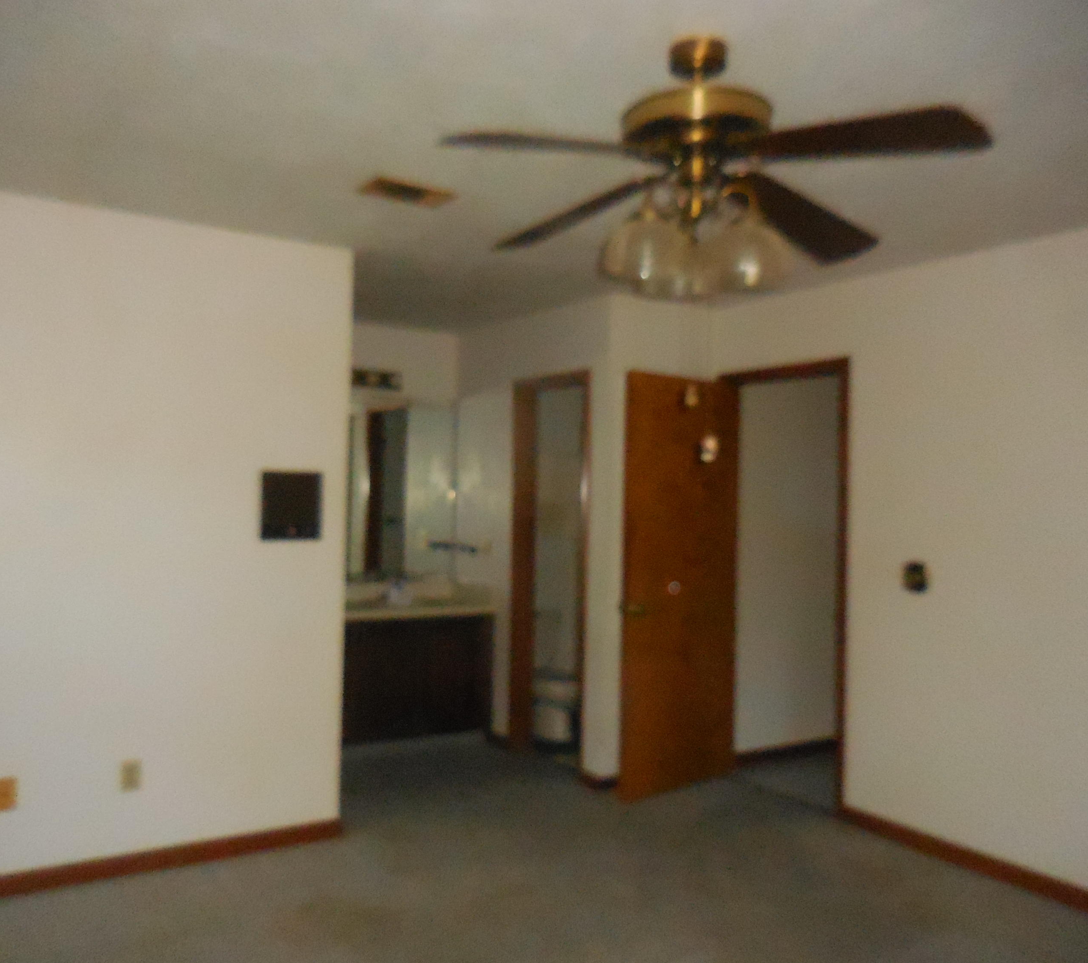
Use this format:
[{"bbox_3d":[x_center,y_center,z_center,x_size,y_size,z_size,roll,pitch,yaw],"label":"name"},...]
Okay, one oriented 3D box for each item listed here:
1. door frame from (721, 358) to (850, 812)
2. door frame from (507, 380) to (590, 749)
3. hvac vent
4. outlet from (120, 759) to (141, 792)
[{"bbox_3d":[1.185,0.479,4.585,0.130,2.080,0.860,1,0,-32],"label":"door frame"},{"bbox_3d":[0.057,0.462,5.040,0.130,2.070,0.770,1,0,-32],"label":"door frame"},{"bbox_3d":[-0.452,-0.952,3.092,0.280,0.025,0.190,1,0,-32],"label":"hvac vent"},{"bbox_3d":[-1.525,1.090,3.424,0.074,0.122,0.015,1,0,-32],"label":"outlet"}]

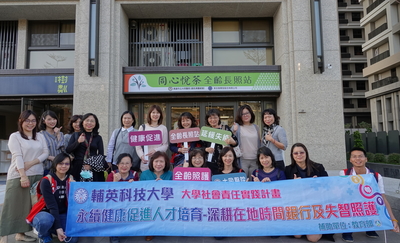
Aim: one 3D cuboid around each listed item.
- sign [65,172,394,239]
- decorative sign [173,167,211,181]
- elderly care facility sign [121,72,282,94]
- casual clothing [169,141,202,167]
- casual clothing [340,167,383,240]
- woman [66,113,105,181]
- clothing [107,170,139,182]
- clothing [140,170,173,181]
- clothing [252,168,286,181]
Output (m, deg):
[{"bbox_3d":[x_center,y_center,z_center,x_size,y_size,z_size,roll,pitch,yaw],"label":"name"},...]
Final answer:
[{"bbox_3d":[0.320,0.945,2.980,3.520,0.610,0.160,-1,-5,1],"label":"sign"},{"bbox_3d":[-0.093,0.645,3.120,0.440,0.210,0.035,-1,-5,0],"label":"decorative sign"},{"bbox_3d":[0.050,-0.940,6.600,3.870,0.510,0.150,-1,-5,0],"label":"elderly care facility sign"},{"bbox_3d":[-0.199,0.602,3.738,0.470,0.980,0.340,-1,-5,0],"label":"casual clothing"},{"bbox_3d":[1.966,0.955,3.265,0.520,0.800,0.480,-2,-5,10],"label":"casual clothing"},{"bbox_3d":[-1.570,0.665,3.612,0.520,1.570,0.360,0,-5,-12],"label":"woman"},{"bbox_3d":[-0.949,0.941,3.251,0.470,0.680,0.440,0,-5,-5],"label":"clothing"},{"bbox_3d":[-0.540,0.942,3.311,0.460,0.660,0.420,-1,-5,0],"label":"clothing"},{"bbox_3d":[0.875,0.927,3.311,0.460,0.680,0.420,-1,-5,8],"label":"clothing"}]

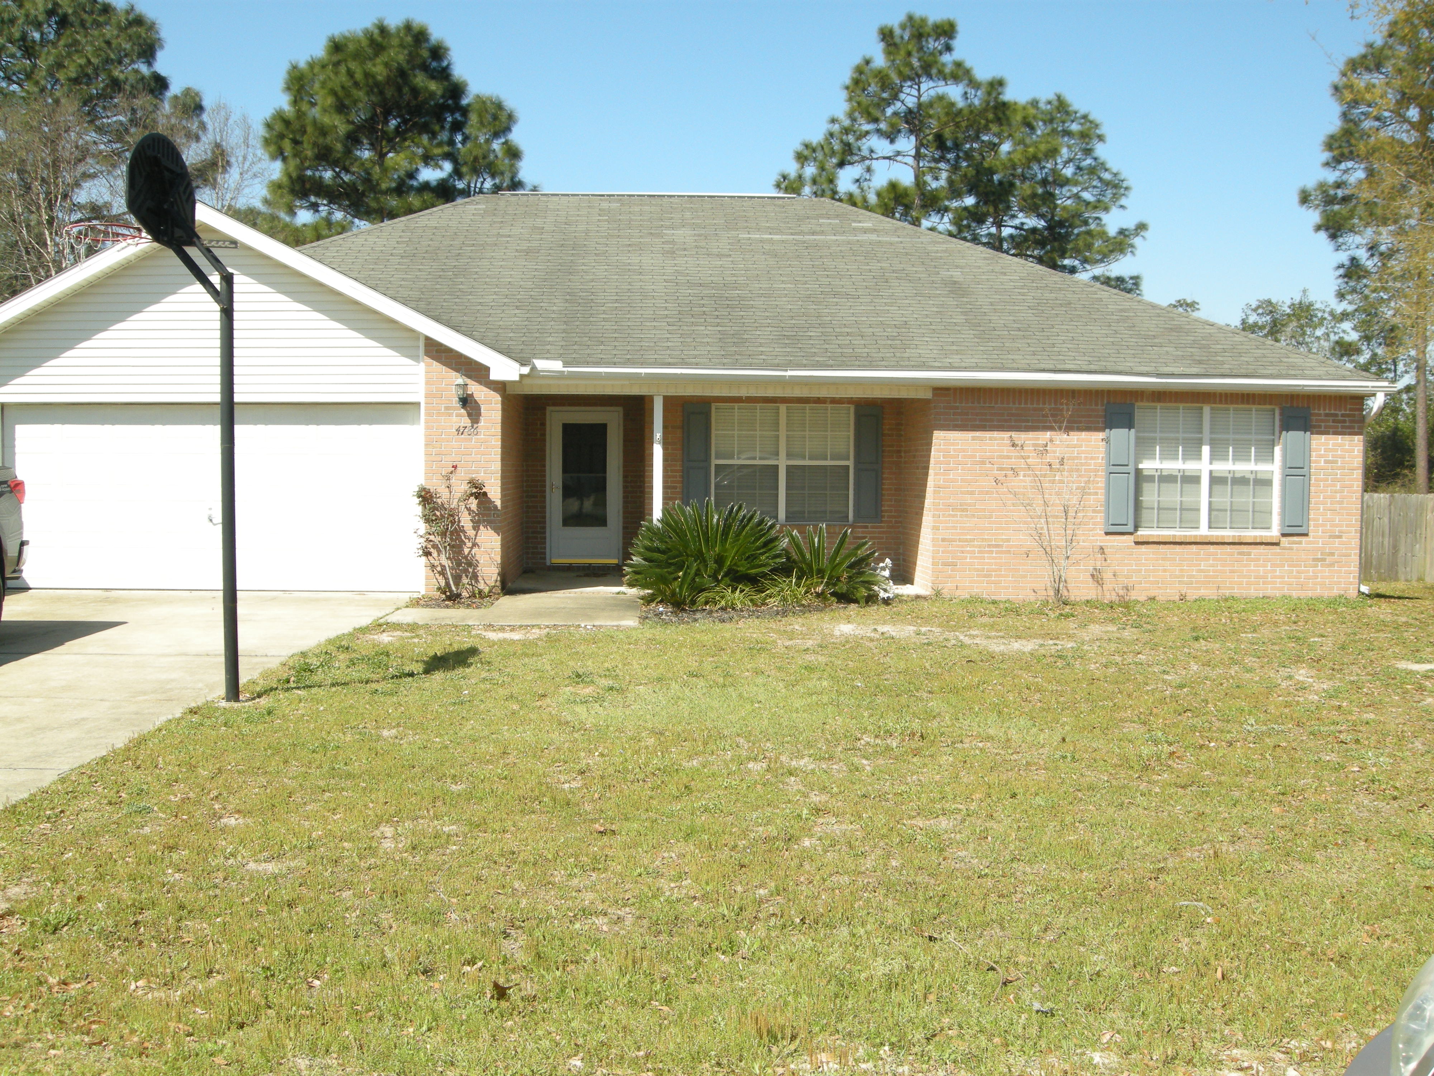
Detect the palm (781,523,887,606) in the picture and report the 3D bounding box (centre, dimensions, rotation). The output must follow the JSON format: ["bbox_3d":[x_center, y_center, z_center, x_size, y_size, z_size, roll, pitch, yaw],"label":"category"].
[{"bbox_3d":[1.283,0.294,16.200,1.200,0.880,1.150,0,3,-2],"label":"palm"}]

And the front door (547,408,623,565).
[{"bbox_3d":[-1.772,-0.688,19.465,1.010,2.080,0.090,0,3,-2],"label":"front door"}]

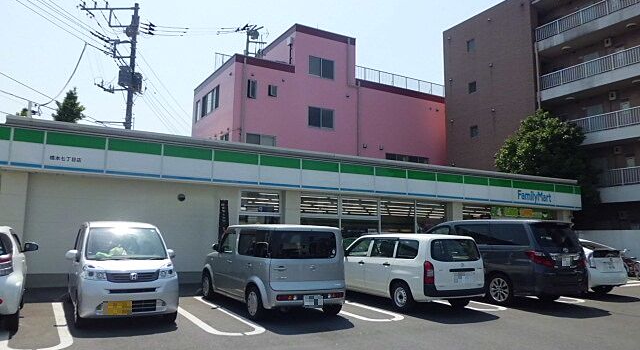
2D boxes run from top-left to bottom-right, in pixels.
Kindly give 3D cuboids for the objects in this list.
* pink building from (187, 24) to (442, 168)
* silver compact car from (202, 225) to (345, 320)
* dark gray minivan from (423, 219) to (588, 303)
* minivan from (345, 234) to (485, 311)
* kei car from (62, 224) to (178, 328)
[{"bbox_3d":[-0.016,-1.125,31.528,14.699,13.369,8.050,5,-9,-29],"label":"pink building"},{"bbox_3d":[-1.147,1.840,9.800,1.680,1.640,3.730,5,-8,-31],"label":"silver compact car"},{"bbox_3d":[4.053,2.126,12.379,1.840,1.890,4.850,5,-8,-30],"label":"dark gray minivan"},{"bbox_3d":[1.656,2.087,10.844,1.690,1.510,4.180,5,-8,-31],"label":"minivan"},{"bbox_3d":[-3.559,1.665,8.607,1.500,1.610,3.400,5,-8,-30],"label":"kei car"}]

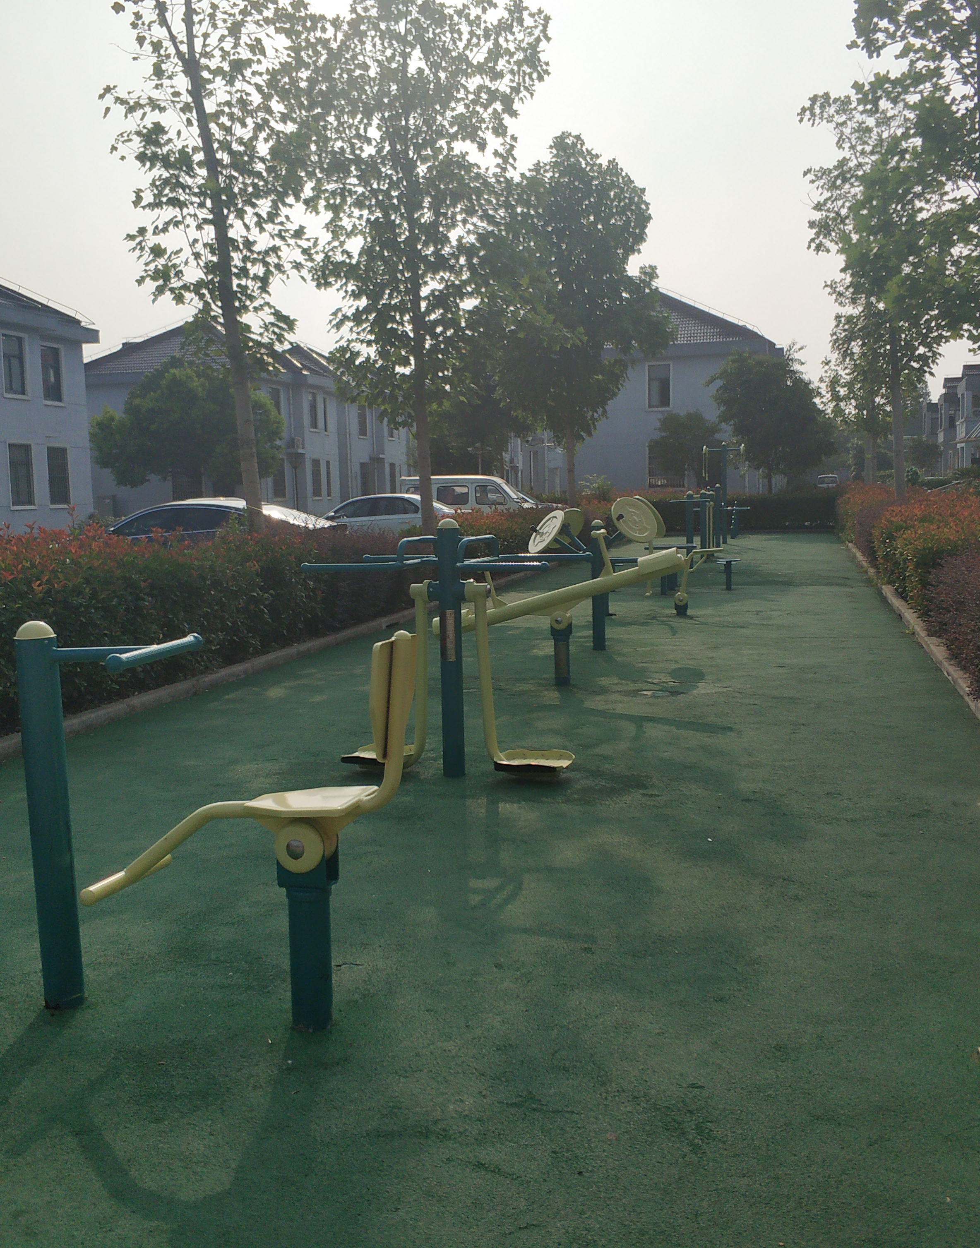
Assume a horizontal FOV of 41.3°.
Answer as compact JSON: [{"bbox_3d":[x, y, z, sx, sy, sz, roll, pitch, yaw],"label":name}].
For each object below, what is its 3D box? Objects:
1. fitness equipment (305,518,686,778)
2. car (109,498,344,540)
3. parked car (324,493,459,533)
[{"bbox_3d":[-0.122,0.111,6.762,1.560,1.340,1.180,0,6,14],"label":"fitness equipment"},{"bbox_3d":[-4.522,-1.189,20.093,4.700,1.460,1.820,1,6,17],"label":"car"},{"bbox_3d":[-2.768,-2.380,31.642,4.600,1.460,1.800,0,6,12],"label":"parked car"}]

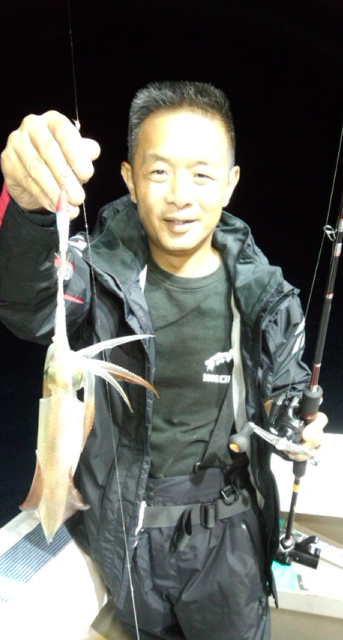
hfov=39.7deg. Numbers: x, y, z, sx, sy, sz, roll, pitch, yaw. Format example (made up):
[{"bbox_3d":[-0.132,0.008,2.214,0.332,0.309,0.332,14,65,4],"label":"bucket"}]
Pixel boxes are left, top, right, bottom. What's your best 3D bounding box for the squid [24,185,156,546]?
[{"bbox_3d":[-0.094,0.062,0.550,0.152,0.415,0.080,4,10,-3],"label":"squid"}]

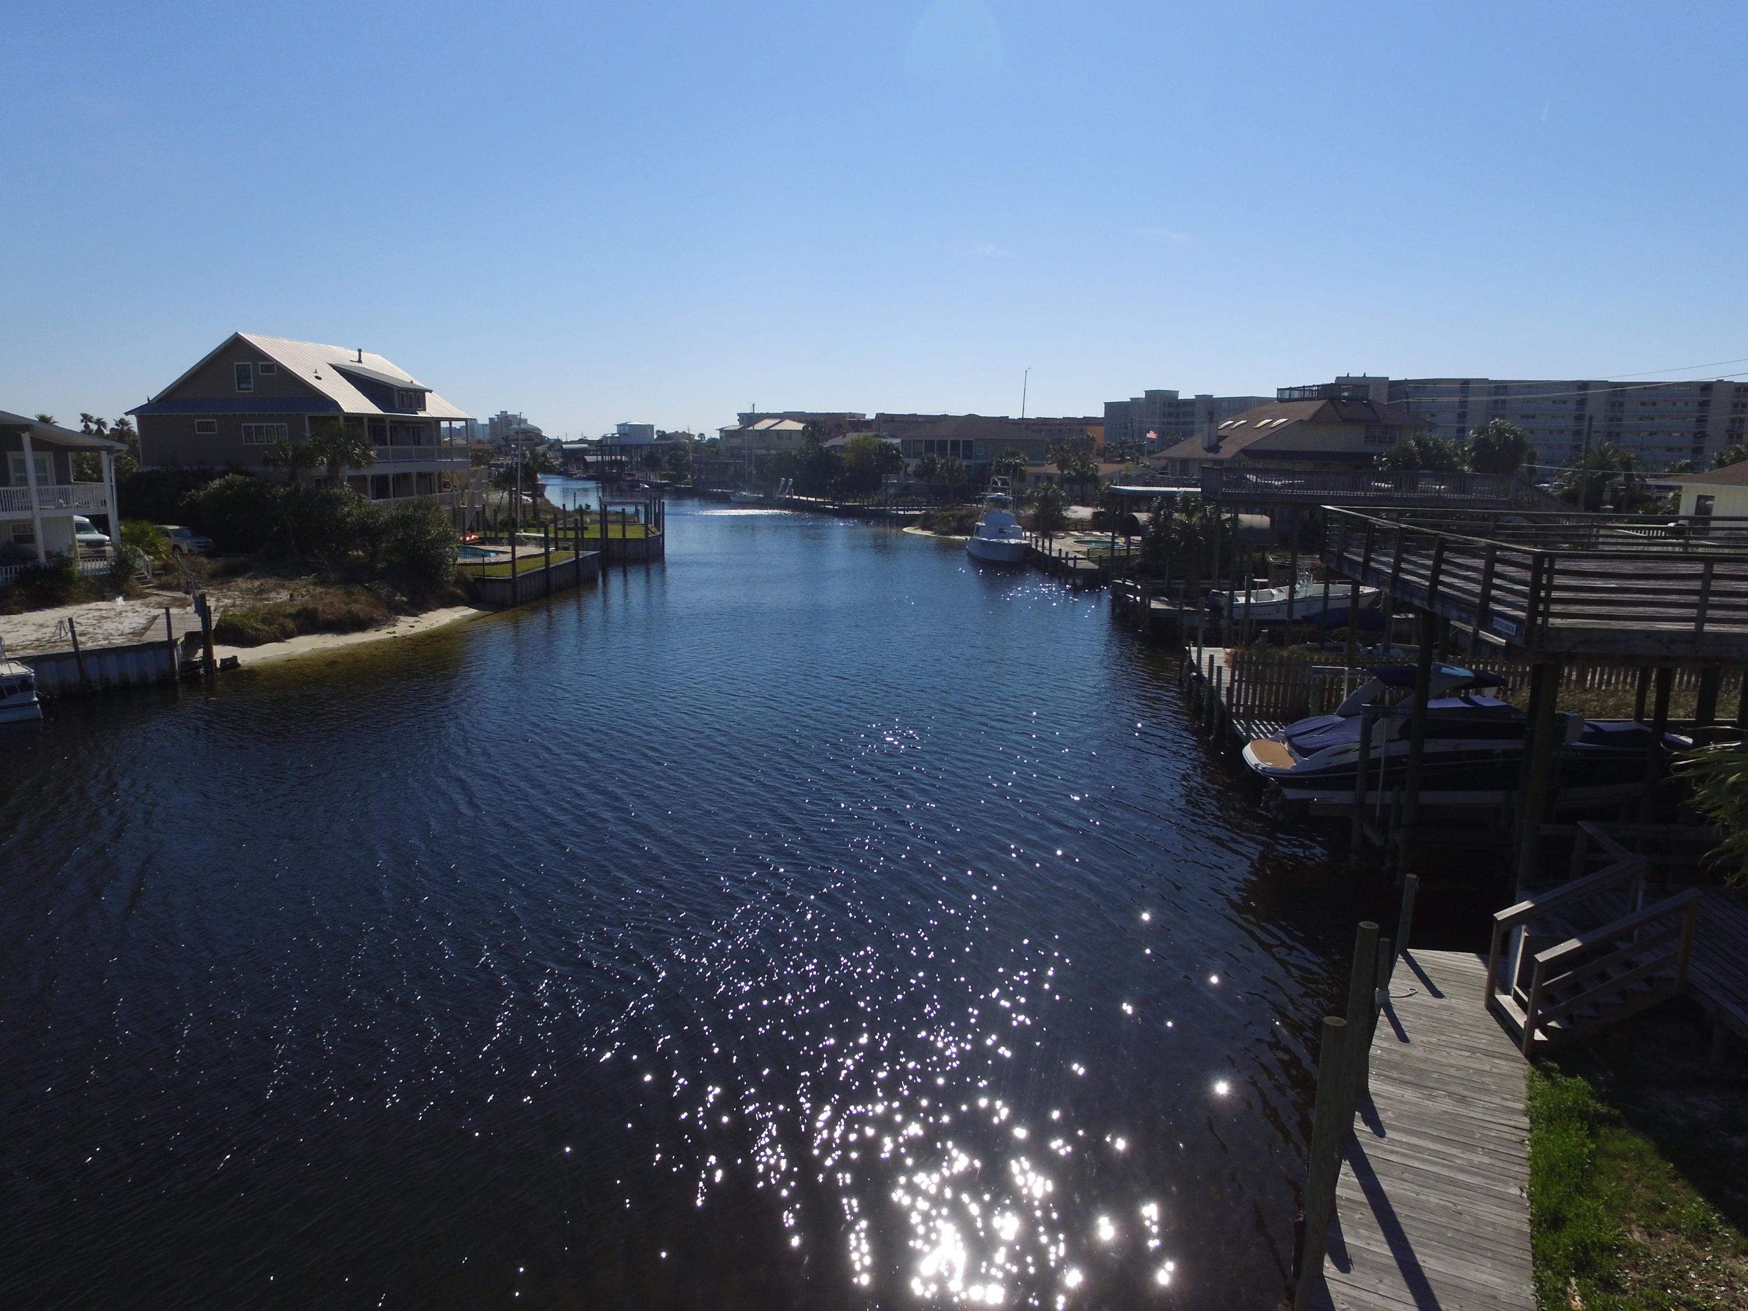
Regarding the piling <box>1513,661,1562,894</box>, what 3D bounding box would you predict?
[{"bbox_3d":[9.308,1.719,14.123,0.250,3.374,0.250,3,12,11],"label":"piling"}]

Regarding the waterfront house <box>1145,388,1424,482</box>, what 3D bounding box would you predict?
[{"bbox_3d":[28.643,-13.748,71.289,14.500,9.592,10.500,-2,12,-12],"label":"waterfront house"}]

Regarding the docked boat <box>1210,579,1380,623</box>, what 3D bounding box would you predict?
[{"bbox_3d":[15.218,-1.940,36.520,6.100,1.750,2.300,2,12,5],"label":"docked boat"}]

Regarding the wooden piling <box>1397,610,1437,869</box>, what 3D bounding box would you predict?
[{"bbox_3d":[8.657,1.473,16.204,0.230,4.800,0.230,1,12,0],"label":"wooden piling"}]

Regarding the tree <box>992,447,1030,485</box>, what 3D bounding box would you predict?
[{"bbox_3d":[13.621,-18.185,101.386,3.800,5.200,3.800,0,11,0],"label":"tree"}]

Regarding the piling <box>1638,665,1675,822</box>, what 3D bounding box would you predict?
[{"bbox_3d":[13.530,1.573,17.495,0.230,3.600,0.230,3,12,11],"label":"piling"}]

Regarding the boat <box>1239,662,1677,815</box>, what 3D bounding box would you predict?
[{"bbox_3d":[10.607,1.581,18.518,7.700,2.750,2.550,2,12,8],"label":"boat"}]

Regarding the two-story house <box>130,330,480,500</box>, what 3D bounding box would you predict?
[{"bbox_3d":[-34.124,-13.213,62.408,13.000,11.331,13.800,2,12,8],"label":"two-story house"}]

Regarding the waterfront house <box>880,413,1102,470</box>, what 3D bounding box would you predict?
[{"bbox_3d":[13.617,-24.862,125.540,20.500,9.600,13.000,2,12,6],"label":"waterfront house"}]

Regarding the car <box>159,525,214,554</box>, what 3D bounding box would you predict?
[{"bbox_3d":[-37.448,-6.163,53.511,4.600,1.700,1.850,3,12,11],"label":"car"}]

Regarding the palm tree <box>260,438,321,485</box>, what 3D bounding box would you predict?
[{"bbox_3d":[-30.422,-8.531,52.914,3.100,5.500,3.100,1,12,0],"label":"palm tree"}]

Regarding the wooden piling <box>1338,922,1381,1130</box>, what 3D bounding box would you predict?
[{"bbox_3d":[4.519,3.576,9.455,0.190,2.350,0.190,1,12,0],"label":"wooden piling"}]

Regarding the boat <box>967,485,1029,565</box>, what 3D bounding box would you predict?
[{"bbox_3d":[9.162,-10.238,76.158,3.700,5.700,9.800,-1,12,-9],"label":"boat"}]

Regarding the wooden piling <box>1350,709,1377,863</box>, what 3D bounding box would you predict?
[{"bbox_3d":[9.418,2.518,19.320,0.190,3.065,0.190,3,12,11],"label":"wooden piling"}]

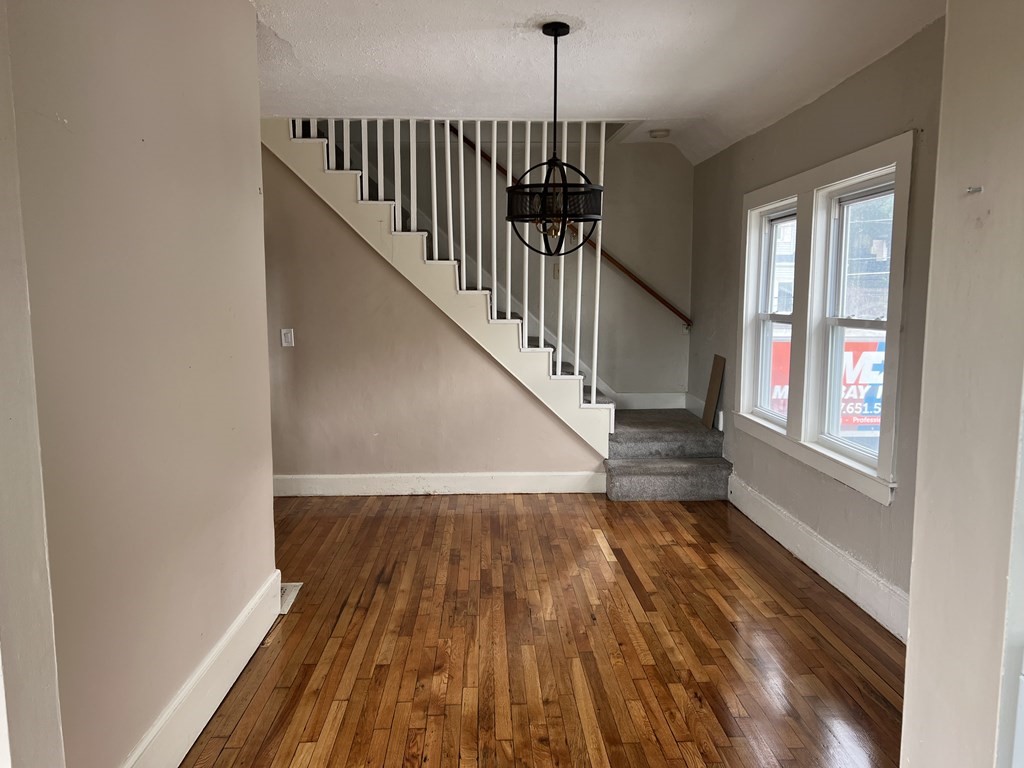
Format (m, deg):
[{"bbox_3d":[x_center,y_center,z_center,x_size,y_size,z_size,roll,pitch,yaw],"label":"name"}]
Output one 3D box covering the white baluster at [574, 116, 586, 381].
[{"bbox_3d":[0.471,-0.924,5.336,0.034,1.744,0.034,0,7,-3],"label":"white baluster"}]

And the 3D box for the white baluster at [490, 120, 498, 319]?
[{"bbox_3d":[-0.121,-1.127,5.331,0.032,1.342,0.032,0,6,-2],"label":"white baluster"}]

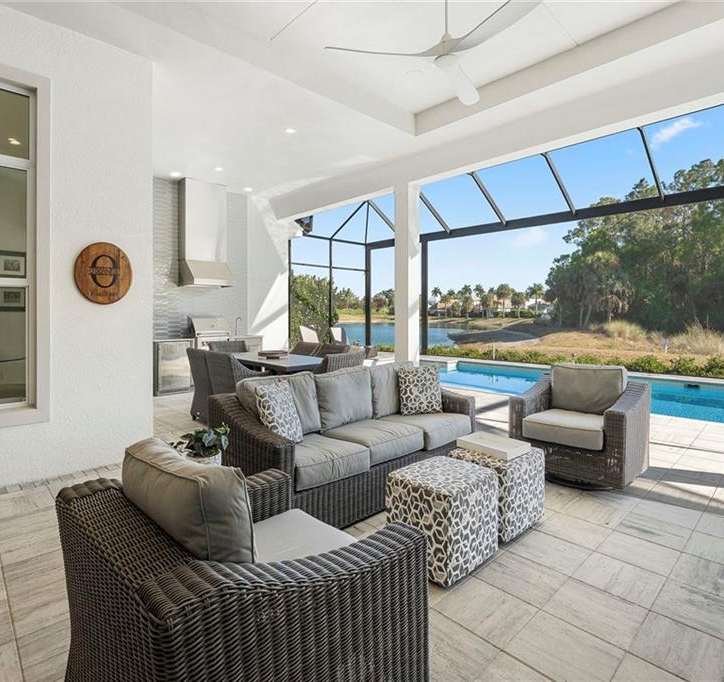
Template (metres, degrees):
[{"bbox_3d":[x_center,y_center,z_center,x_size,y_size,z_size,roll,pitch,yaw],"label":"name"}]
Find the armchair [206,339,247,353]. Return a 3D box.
[{"bbox_3d":[-2.258,0.481,7.078,0.640,0.900,0.650,-4,5,-43],"label":"armchair"}]

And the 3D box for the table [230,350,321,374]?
[{"bbox_3d":[-1.357,0.621,6.176,0.950,0.740,2.100,-4,5,-43],"label":"table"}]

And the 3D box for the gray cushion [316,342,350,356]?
[{"bbox_3d":[-0.475,0.265,6.560,0.170,0.420,0.580,10,-4,-43],"label":"gray cushion"}]

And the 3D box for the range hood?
[{"bbox_3d":[-3.044,-2.057,7.824,0.800,1.950,0.620,-2,3,-43],"label":"range hood"}]

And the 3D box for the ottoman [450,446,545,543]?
[{"bbox_3d":[0.928,0.983,2.772,0.475,0.470,0.465,-4,5,-43],"label":"ottoman"}]

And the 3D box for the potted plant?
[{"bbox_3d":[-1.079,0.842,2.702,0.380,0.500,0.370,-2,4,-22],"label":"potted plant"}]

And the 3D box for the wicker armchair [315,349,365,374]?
[{"bbox_3d":[-0.425,0.597,5.333,0.640,0.900,0.650,-4,5,-43],"label":"wicker armchair"}]

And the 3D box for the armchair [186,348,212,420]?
[{"bbox_3d":[-1.947,0.605,5.465,0.600,0.900,0.640,2,3,45],"label":"armchair"}]

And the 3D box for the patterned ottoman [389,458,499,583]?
[{"bbox_3d":[0.479,1.008,2.361,0.475,0.475,0.465,-4,5,-43],"label":"patterned ottoman"}]

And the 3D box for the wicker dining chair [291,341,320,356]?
[{"bbox_3d":[-1.078,0.499,6.222,0.640,0.929,0.620,-3,5,-43],"label":"wicker dining chair"}]

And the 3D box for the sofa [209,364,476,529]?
[{"bbox_3d":[-0.045,0.753,3.318,2.070,0.870,0.940,-2,3,-42],"label":"sofa"}]

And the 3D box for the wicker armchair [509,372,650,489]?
[{"bbox_3d":[1.983,0.725,3.611,0.760,0.870,0.910,-2,3,-43],"label":"wicker armchair"}]

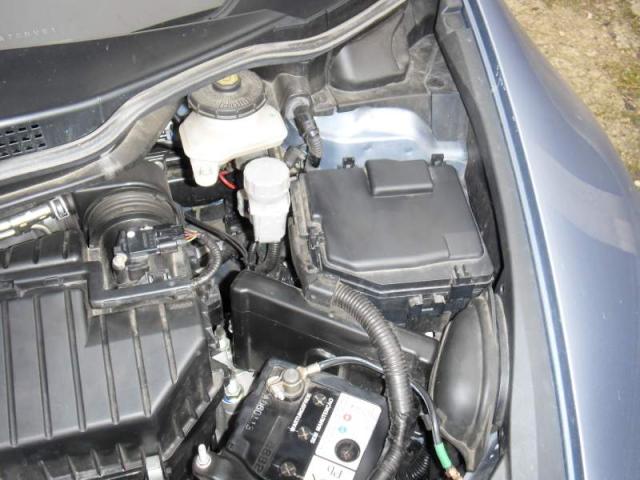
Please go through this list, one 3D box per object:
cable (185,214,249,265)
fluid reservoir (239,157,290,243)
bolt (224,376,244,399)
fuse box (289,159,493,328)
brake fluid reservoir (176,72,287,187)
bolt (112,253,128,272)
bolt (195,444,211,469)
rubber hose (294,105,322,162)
[{"bbox_3d":[-0.126,-0.001,0.860,0.073,0.035,0.046,-3,47,-4],"label":"cable"},{"bbox_3d":[-0.062,-0.045,0.800,0.054,0.087,0.053,-3,47,-4],"label":"fluid reservoir"},{"bbox_3d":[-0.095,0.164,0.780,0.021,0.019,0.019,-3,47,-4],"label":"bolt"},{"bbox_3d":[0.073,-0.001,0.845,0.211,0.092,0.170,-3,47,-4],"label":"fuse box"},{"bbox_3d":[-0.102,-0.133,0.840,0.117,0.098,0.100,-3,47,-4],"label":"brake fluid reservoir"},{"bbox_3d":[-0.213,0.024,0.750,0.013,0.016,0.013,-3,47,-4],"label":"bolt"},{"bbox_3d":[-0.110,0.203,0.660,0.012,0.023,0.012,-3,47,-4],"label":"bolt"},{"bbox_3d":[-0.015,-0.133,0.880,0.032,0.072,0.022,-3,47,-4],"label":"rubber hose"}]

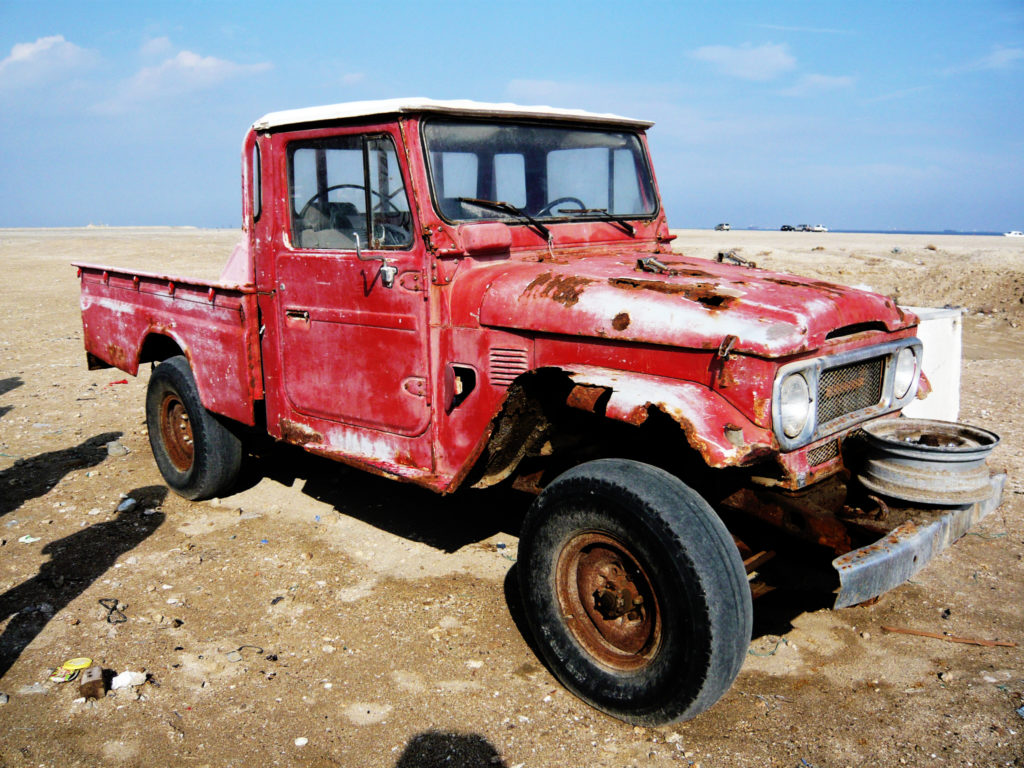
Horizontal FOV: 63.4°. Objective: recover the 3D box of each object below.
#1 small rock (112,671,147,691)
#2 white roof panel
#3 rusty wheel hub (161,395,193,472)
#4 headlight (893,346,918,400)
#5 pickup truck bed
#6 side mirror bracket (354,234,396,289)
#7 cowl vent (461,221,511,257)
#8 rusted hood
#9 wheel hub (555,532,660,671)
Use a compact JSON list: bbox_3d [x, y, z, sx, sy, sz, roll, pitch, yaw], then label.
[{"bbox_3d":[-1.291,0.998,2.789,0.100,0.045,0.065,0,11,0],"label":"small rock"},{"bbox_3d":[-0.228,-1.182,3.729,1.120,0.125,1.500,10,17,43],"label":"white roof panel"},{"bbox_3d":[-1.804,0.261,4.588,0.435,0.435,0.140,10,15,43],"label":"rusty wheel hub"},{"bbox_3d":[1.409,-0.045,3.016,0.090,0.185,0.185,10,15,43],"label":"headlight"},{"bbox_3d":[-1.374,-0.372,5.092,2.200,0.660,1.660,12,16,43],"label":"pickup truck bed"},{"bbox_3d":[-0.483,-0.434,2.917,0.145,0.200,0.070,-11,15,-42],"label":"side mirror bracket"},{"bbox_3d":[-0.090,-0.529,2.997,0.090,0.115,0.190,10,15,43],"label":"cowl vent"},{"bbox_3d":[0.734,-0.322,3.008,1.150,0.260,1.240,10,15,43],"label":"rusted hood"},{"bbox_3d":[0.325,0.662,2.580,0.140,0.435,0.435,-9,14,-41],"label":"wheel hub"}]

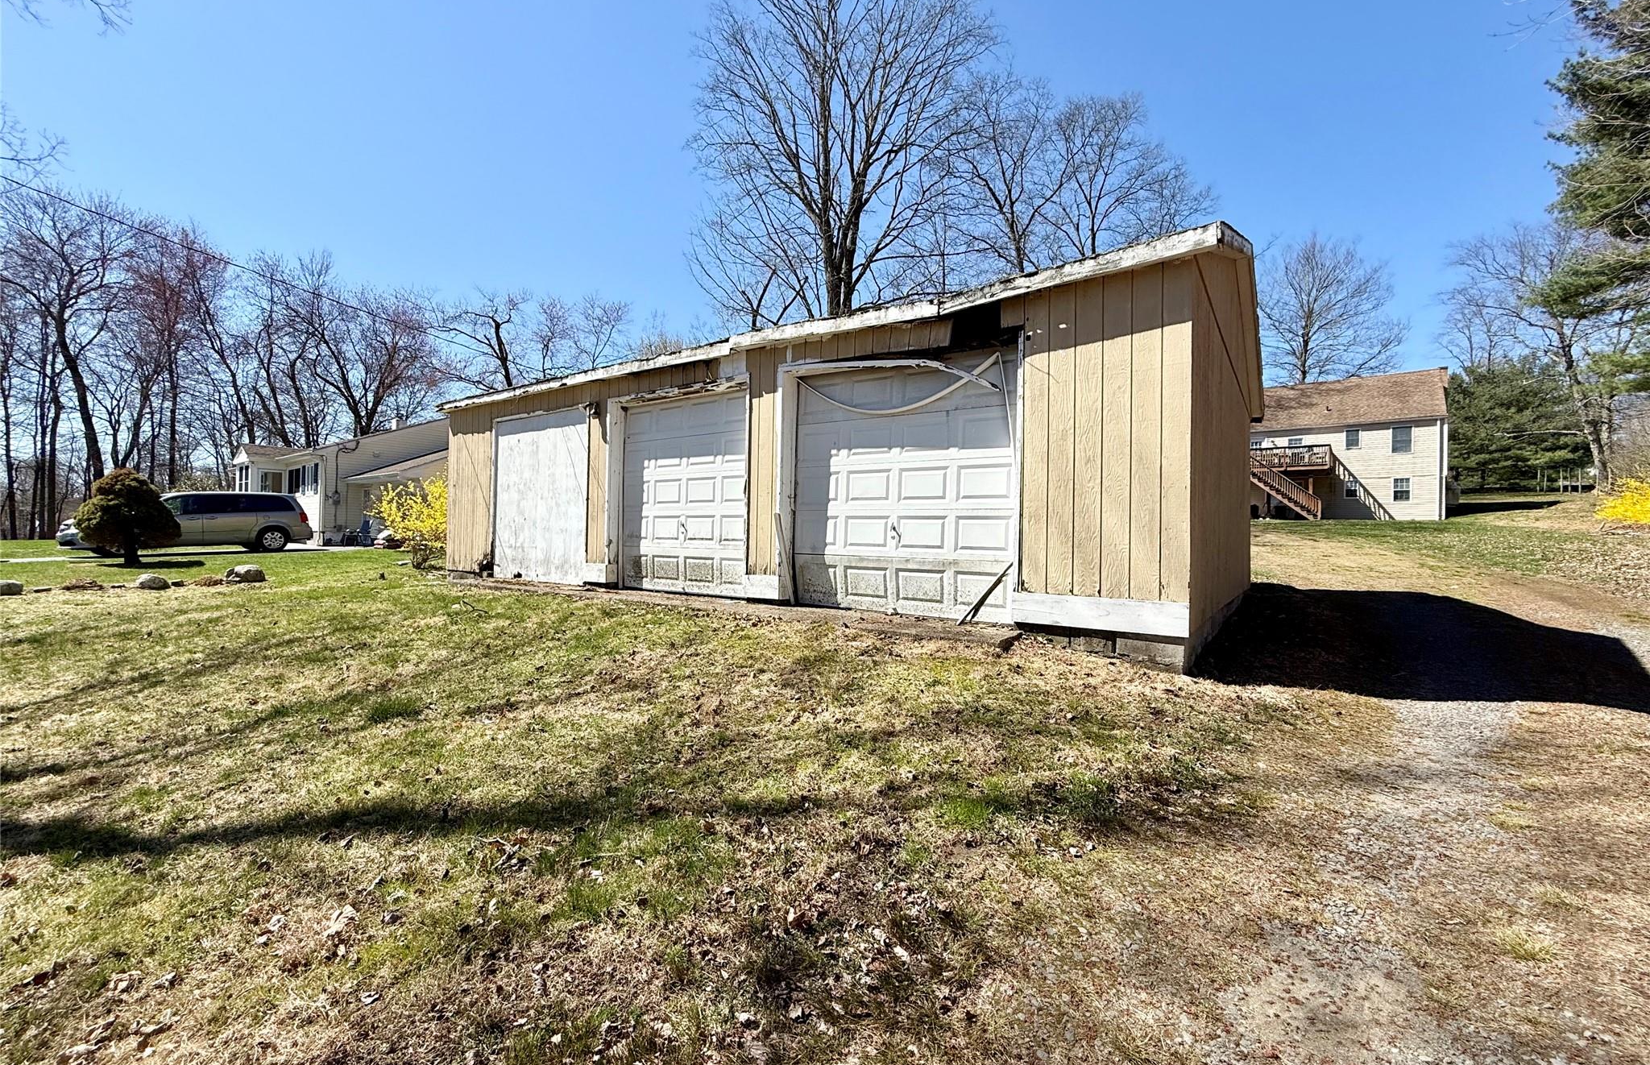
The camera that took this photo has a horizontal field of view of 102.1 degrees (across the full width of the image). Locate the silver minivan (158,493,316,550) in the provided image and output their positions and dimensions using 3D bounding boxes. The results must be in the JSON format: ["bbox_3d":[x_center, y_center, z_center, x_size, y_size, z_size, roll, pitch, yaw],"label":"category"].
[{"bbox_3d":[-17.600,-0.290,18.650,5.140,1.750,2.000,1,0,-42],"label":"silver minivan"}]

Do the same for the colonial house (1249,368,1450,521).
[{"bbox_3d":[28.244,-4.600,40.438,13.000,8.400,9.300,0,0,38],"label":"colonial house"}]

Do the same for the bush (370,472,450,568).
[{"bbox_3d":[-8.283,-0.220,13.900,2.200,2.000,2.000,0,0,36],"label":"bush"}]

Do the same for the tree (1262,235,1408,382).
[{"bbox_3d":[36.556,-11.200,50.000,13.000,21.500,13.000,0,0,36],"label":"tree"}]

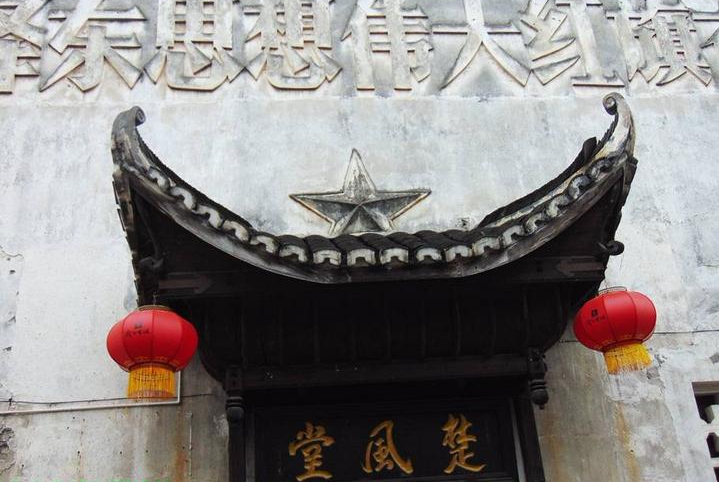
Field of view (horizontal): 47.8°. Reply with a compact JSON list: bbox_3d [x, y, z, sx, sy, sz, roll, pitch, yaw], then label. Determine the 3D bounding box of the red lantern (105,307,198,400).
[{"bbox_3d":[-1.397,0.742,5.465,0.590,0.610,0.590,-2,-22,-5],"label":"red lantern"}]

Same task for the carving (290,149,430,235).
[{"bbox_3d":[0.004,-0.274,6.832,1.210,1.150,0.200,-2,-22,-5],"label":"carving"}]

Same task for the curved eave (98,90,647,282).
[{"bbox_3d":[0.141,-0.121,6.194,3.780,1.411,1.291,-2,-22,-5],"label":"curved eave"}]

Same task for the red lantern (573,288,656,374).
[{"bbox_3d":[1.882,0.640,5.891,0.590,0.610,0.590,-2,-22,-5],"label":"red lantern"}]

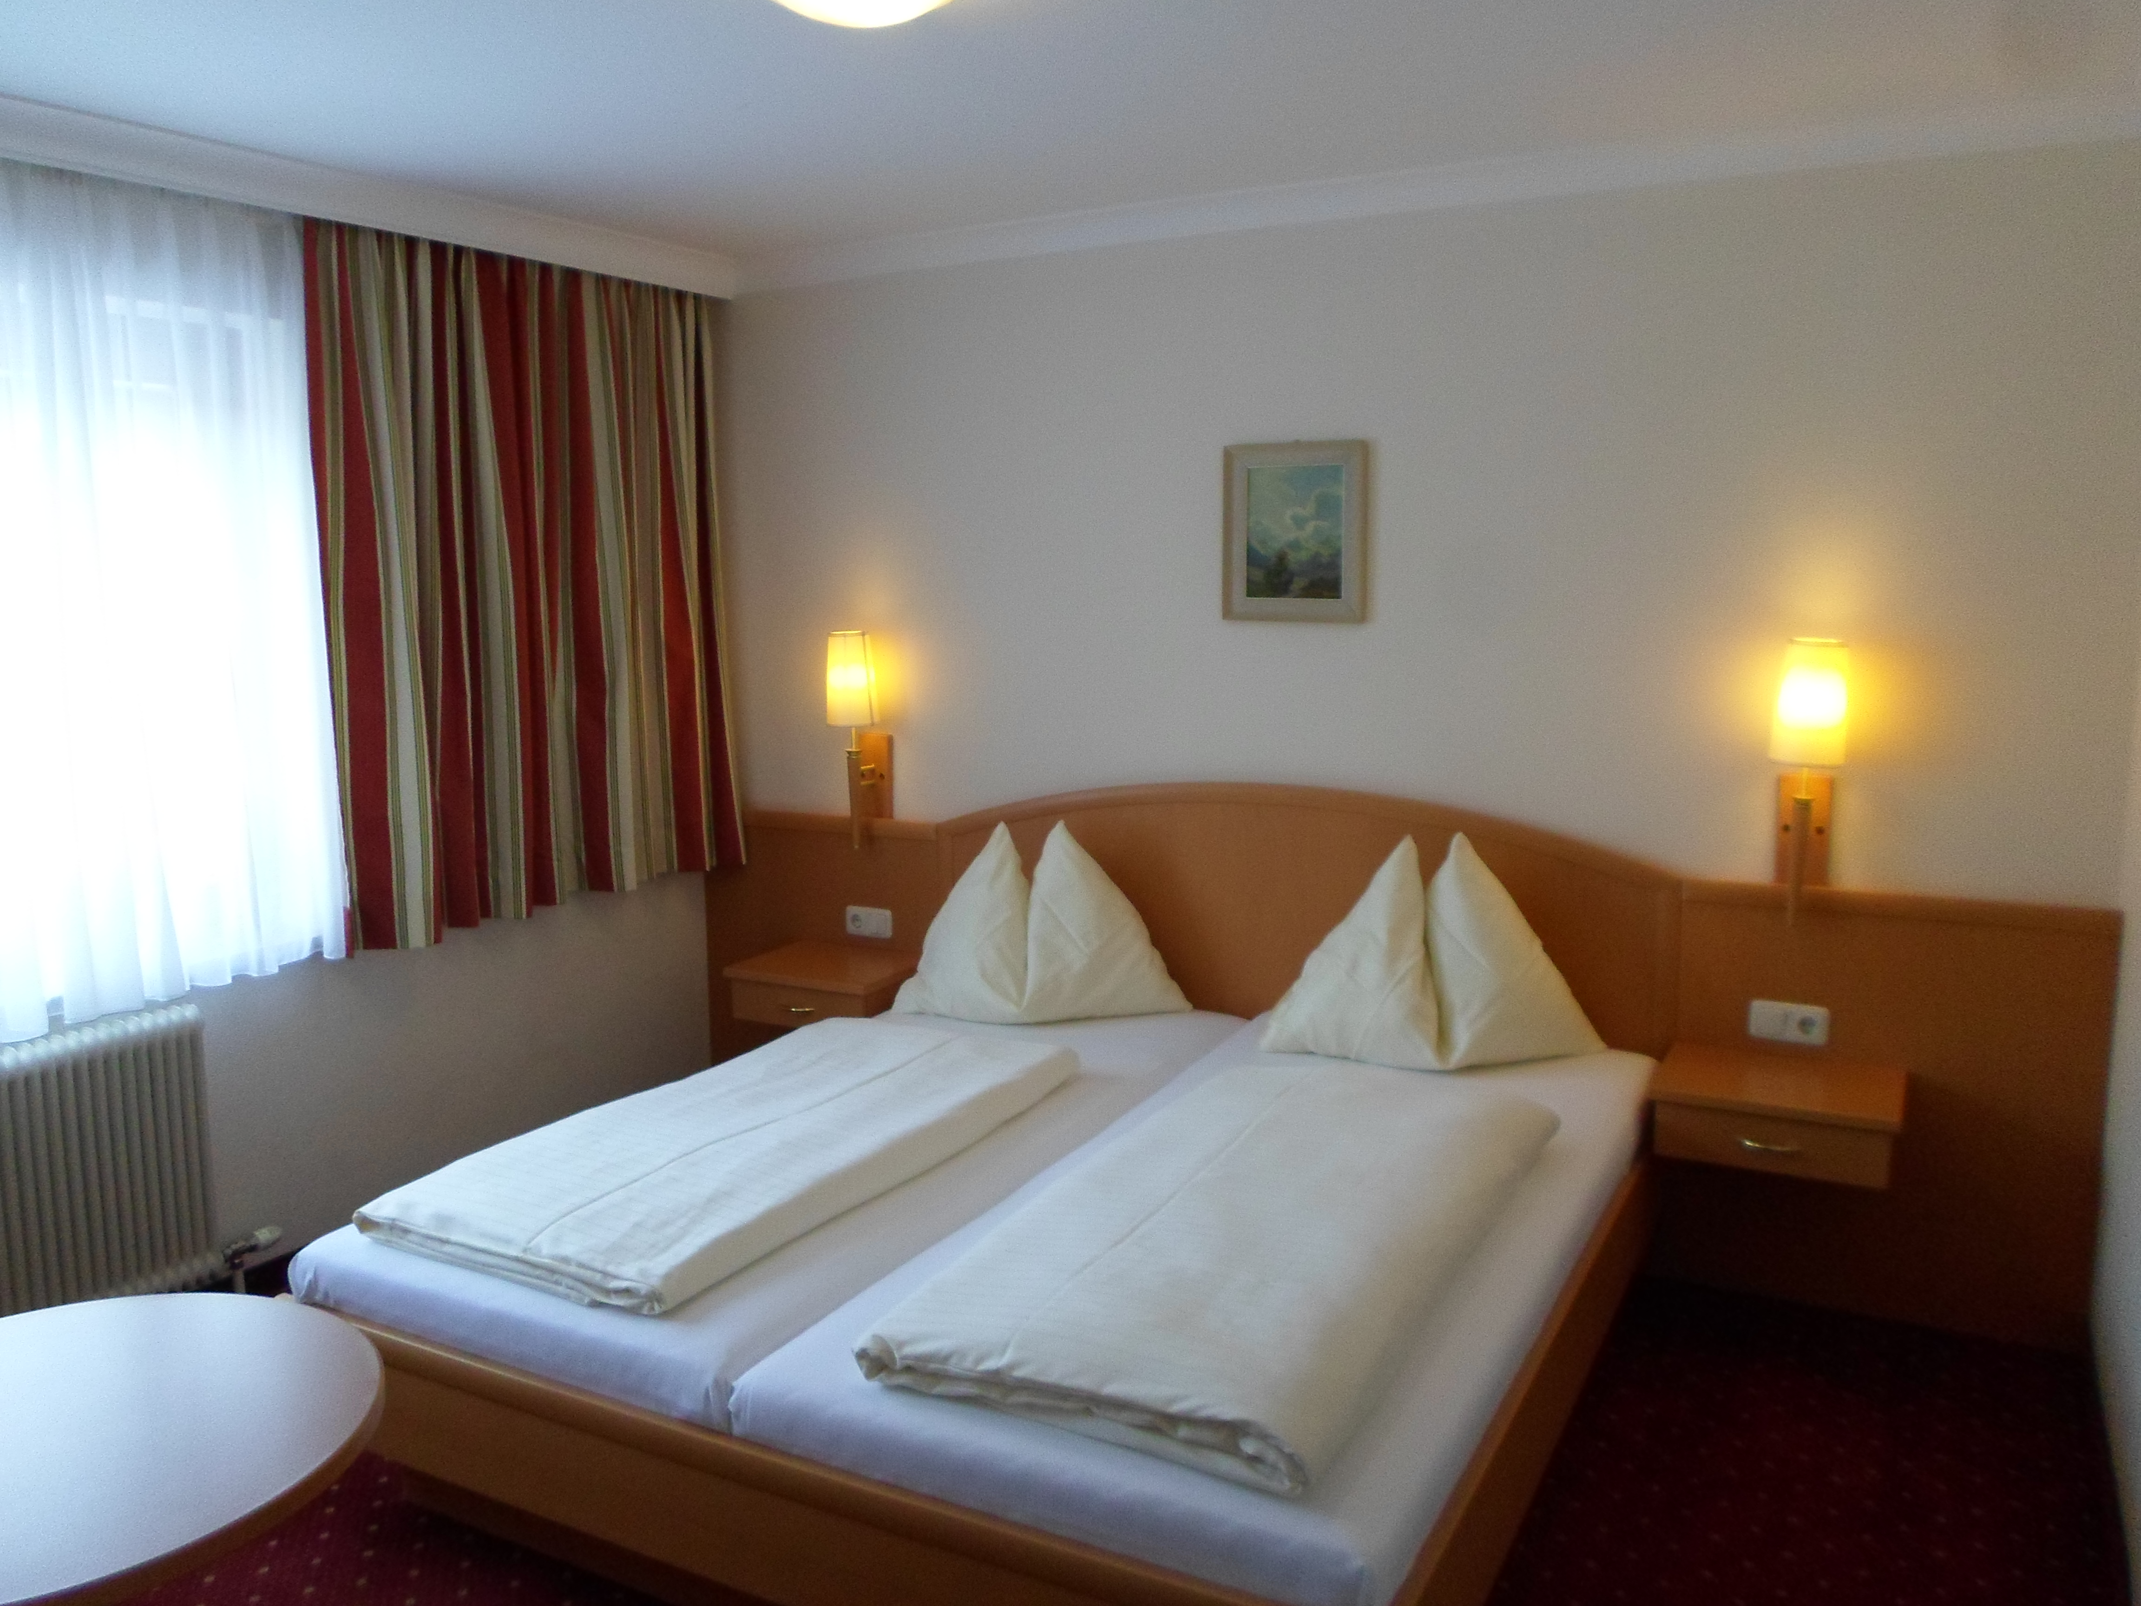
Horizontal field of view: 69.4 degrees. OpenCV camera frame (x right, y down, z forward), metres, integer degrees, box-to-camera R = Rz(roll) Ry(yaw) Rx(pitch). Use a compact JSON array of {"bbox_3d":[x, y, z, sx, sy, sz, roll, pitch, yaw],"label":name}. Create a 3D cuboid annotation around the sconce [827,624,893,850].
[{"bbox_3d":[-0.561,-0.162,4.094,0.134,0.564,0.178,4,10,28],"label":"sconce"}]

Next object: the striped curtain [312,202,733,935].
[{"bbox_3d":[-1.264,-0.526,3.778,0.130,1.565,1.240,4,10,28],"label":"striped curtain"}]

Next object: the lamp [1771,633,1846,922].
[{"bbox_3d":[1.438,-0.039,3.025,0.134,0.559,0.178,4,10,28],"label":"lamp"}]

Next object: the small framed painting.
[{"bbox_3d":[0.514,-0.612,3.514,0.345,0.396,0.030,4,10,28],"label":"small framed painting"}]

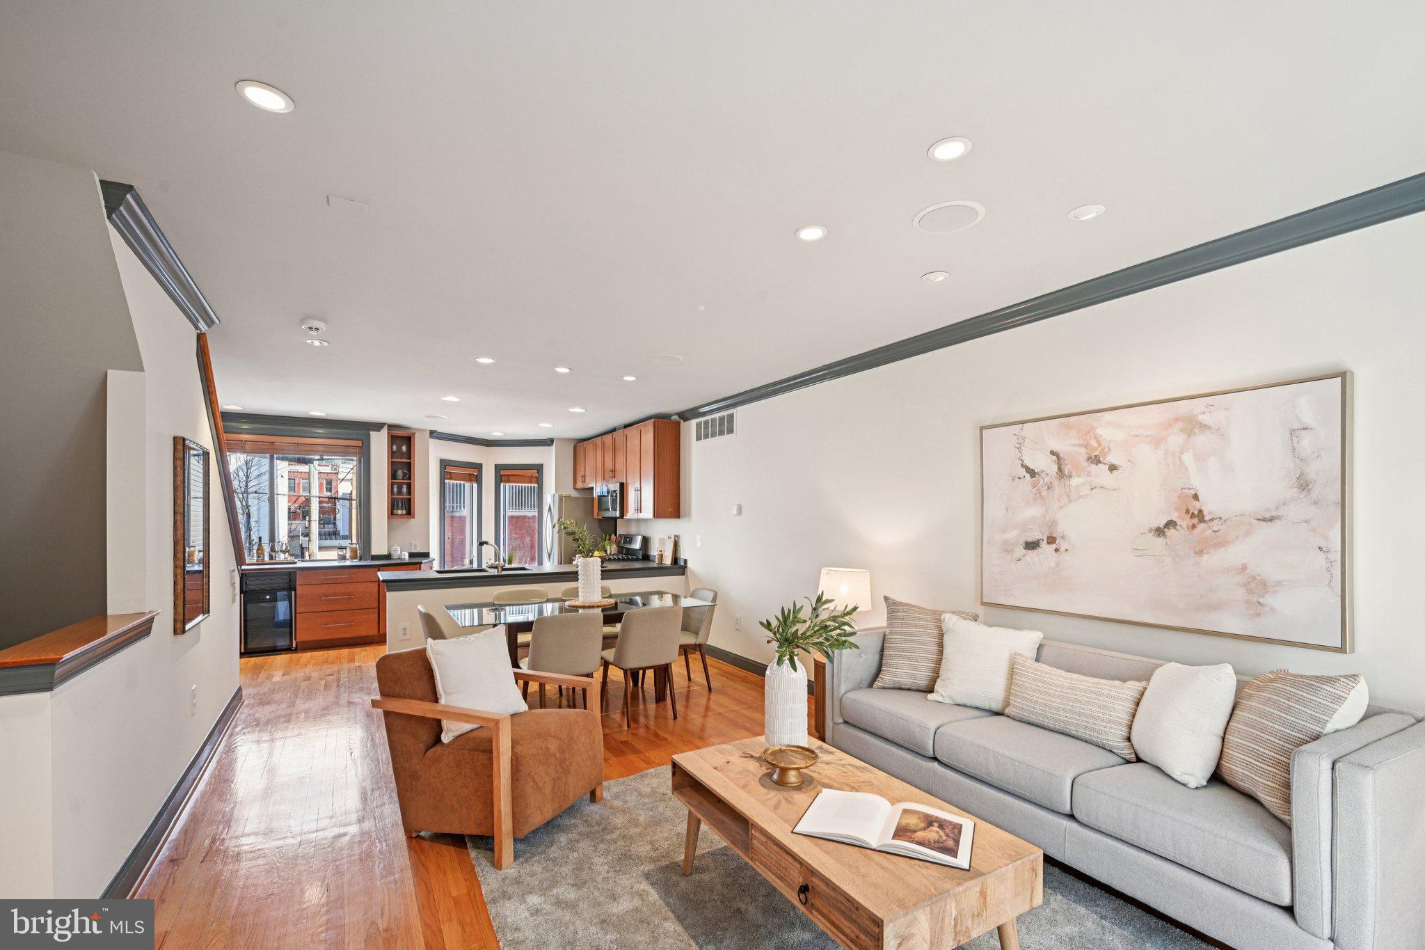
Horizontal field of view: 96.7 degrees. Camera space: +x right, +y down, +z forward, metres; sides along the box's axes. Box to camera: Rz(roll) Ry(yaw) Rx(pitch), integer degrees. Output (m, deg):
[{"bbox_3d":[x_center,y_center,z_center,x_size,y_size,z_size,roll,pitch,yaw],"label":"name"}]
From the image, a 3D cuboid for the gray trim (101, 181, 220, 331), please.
[{"bbox_3d":[-2.400,-0.880,2.829,0.092,0.103,1.612,1,-4,-30],"label":"gray trim"}]

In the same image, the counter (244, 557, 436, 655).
[{"bbox_3d":[-4.226,1.467,7.324,1.900,0.910,0.830,2,-4,-31],"label":"counter"}]

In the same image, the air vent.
[{"bbox_3d":[0.007,-0.474,6.302,0.030,0.215,0.822,1,-3,-30],"label":"air vent"}]

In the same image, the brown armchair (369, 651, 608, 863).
[{"bbox_3d":[-1.061,1.244,3.052,0.820,0.770,0.730,-1,-4,24],"label":"brown armchair"}]

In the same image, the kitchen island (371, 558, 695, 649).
[{"bbox_3d":[-1.756,1.408,6.462,2.900,0.910,0.880,2,-4,-31],"label":"kitchen island"}]

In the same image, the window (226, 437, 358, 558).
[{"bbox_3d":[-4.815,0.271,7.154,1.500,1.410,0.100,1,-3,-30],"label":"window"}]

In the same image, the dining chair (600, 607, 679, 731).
[{"bbox_3d":[-0.533,1.330,4.588,0.480,0.810,0.560,2,-4,-31],"label":"dining chair"}]

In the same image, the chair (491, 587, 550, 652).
[{"bbox_3d":[-1.520,1.352,5.210,0.480,0.800,0.530,1,-3,-29],"label":"chair"}]

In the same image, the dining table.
[{"bbox_3d":[-0.990,1.347,4.720,1.780,0.743,0.995,1,-3,-29],"label":"dining table"}]

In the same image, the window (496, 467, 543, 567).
[{"bbox_3d":[-3.020,0.657,9.870,0.760,1.620,0.130,-1,-3,10],"label":"window"}]

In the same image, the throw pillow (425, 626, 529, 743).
[{"bbox_3d":[-1.121,0.976,3.000,0.140,0.440,0.440,-25,-14,30],"label":"throw pillow"}]

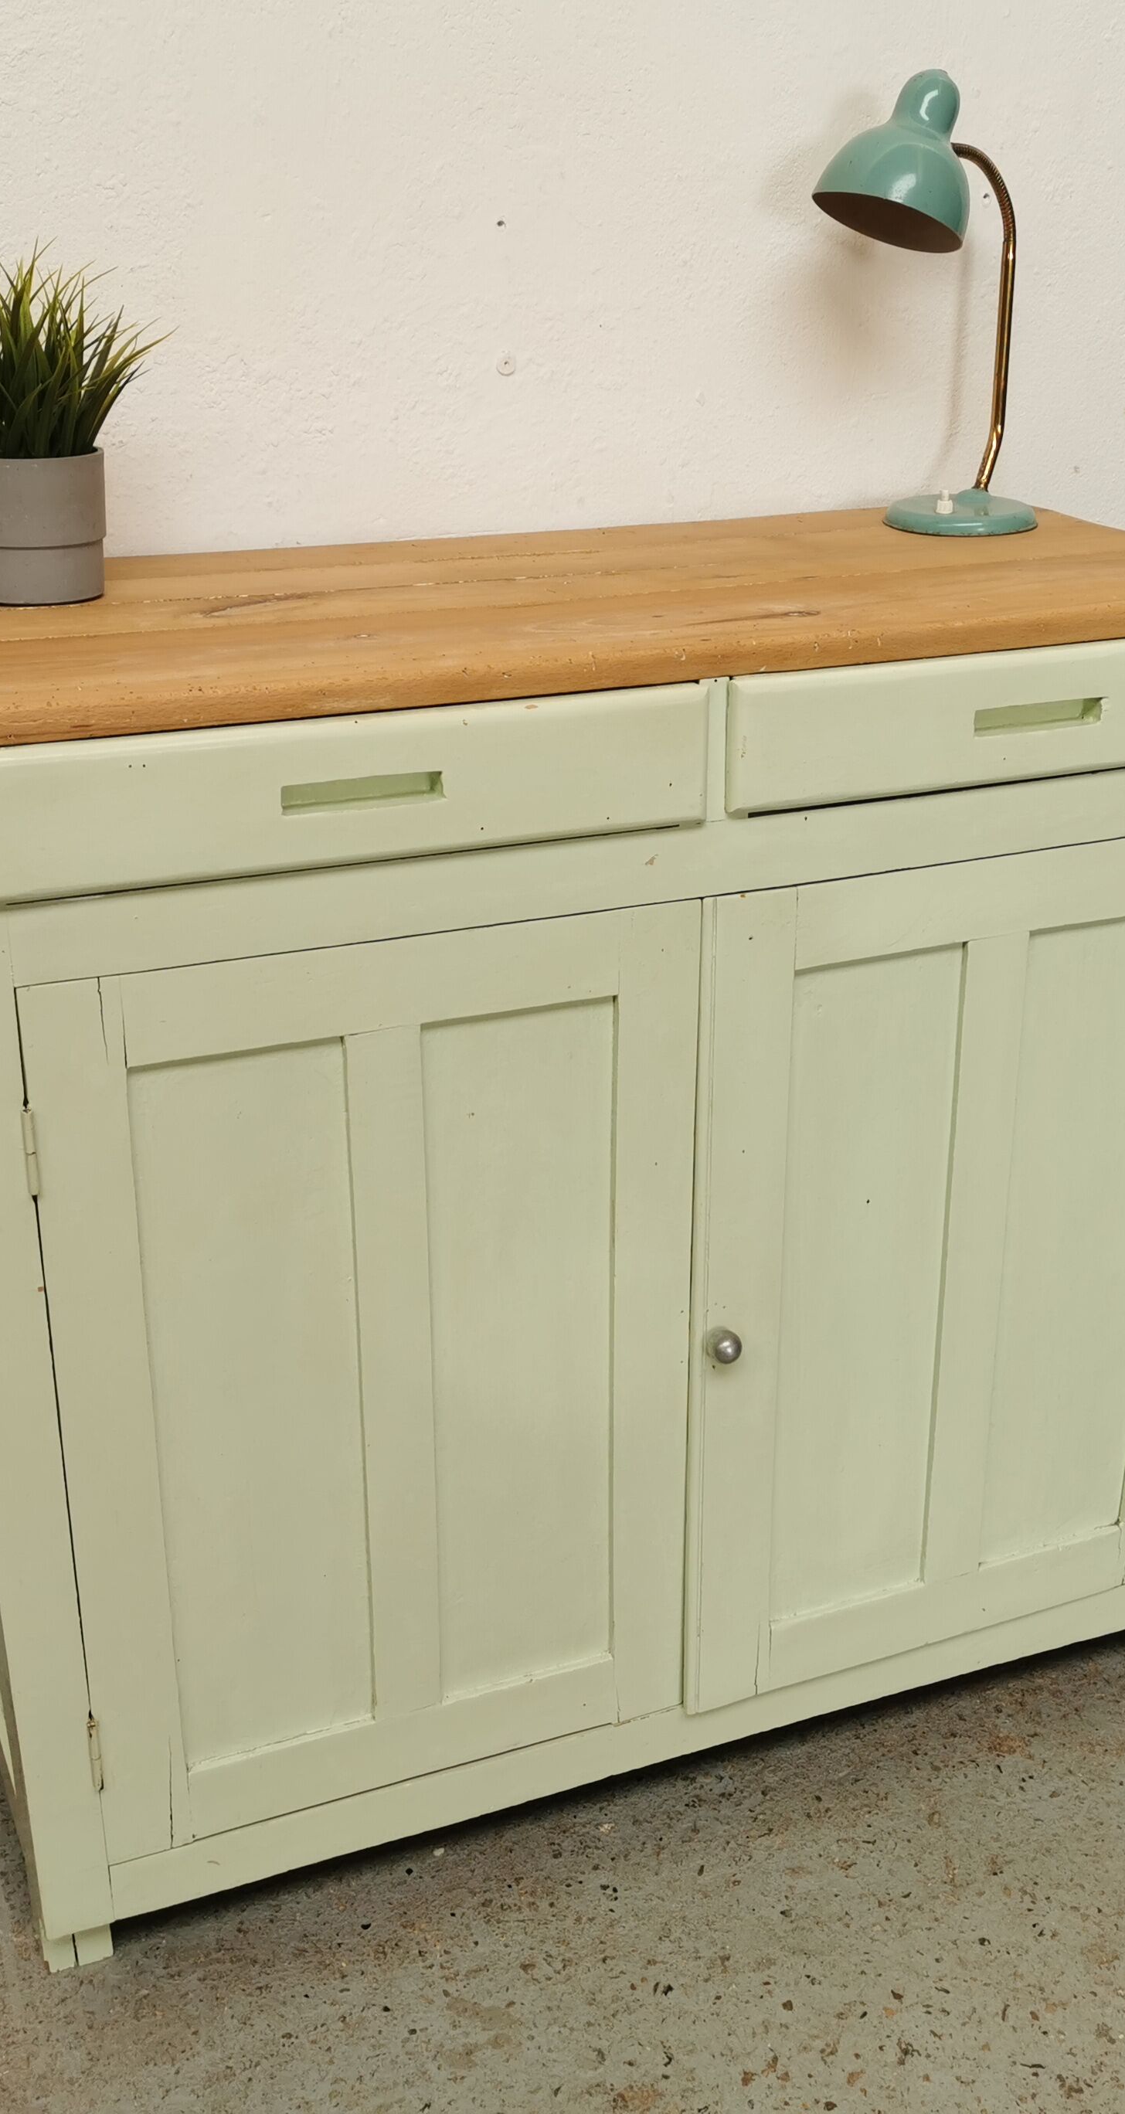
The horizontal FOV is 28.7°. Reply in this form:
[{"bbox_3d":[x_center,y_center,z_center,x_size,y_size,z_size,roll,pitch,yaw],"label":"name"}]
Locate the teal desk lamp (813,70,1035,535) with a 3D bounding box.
[{"bbox_3d":[0.286,-0.576,1.694,0.125,0.337,0.238,20,30,40],"label":"teal desk lamp"}]

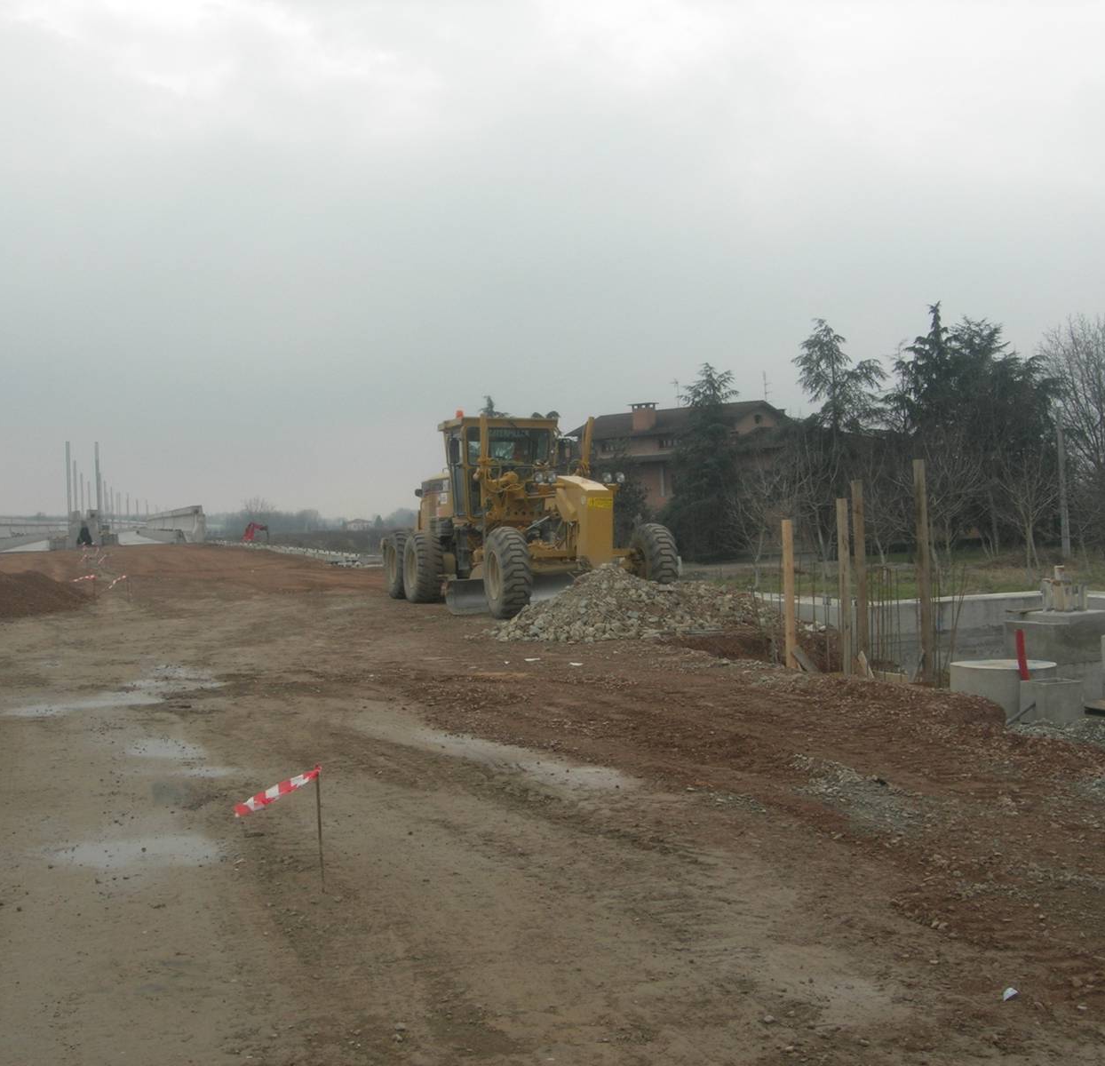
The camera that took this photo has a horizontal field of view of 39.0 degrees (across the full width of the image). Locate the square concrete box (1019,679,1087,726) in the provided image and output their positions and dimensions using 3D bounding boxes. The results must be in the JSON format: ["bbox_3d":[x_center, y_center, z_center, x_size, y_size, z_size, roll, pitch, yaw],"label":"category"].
[{"bbox_3d":[5.114,1.742,15.981,0.470,0.470,0.470,-1,0,-12],"label":"square concrete box"}]

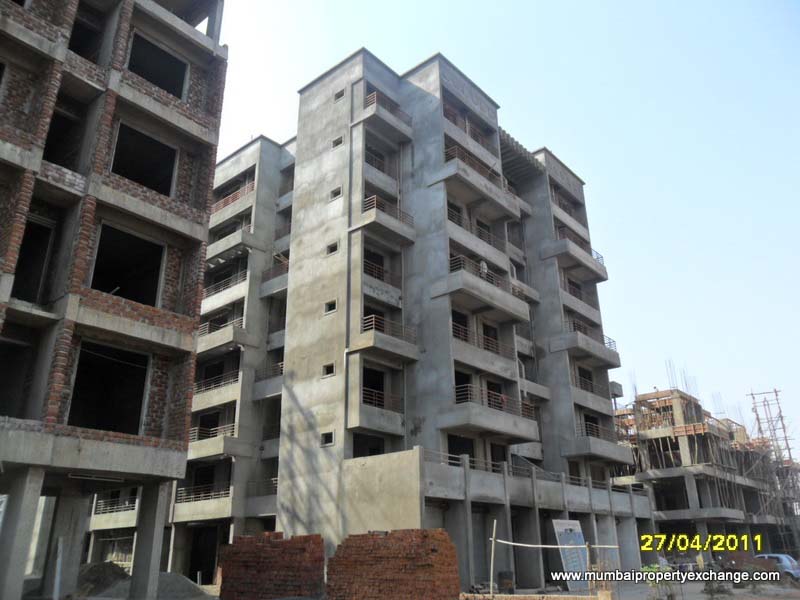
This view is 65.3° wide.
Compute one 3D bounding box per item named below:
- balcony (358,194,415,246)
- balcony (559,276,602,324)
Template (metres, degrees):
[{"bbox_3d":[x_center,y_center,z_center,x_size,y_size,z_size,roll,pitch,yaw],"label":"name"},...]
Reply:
[{"bbox_3d":[-0.778,-3.492,28.875,1.460,1.460,2.818,-19,-28,37],"label":"balcony"},{"bbox_3d":[10.789,0.285,38.869,1.110,1.635,5.139,-19,-28,37],"label":"balcony"}]

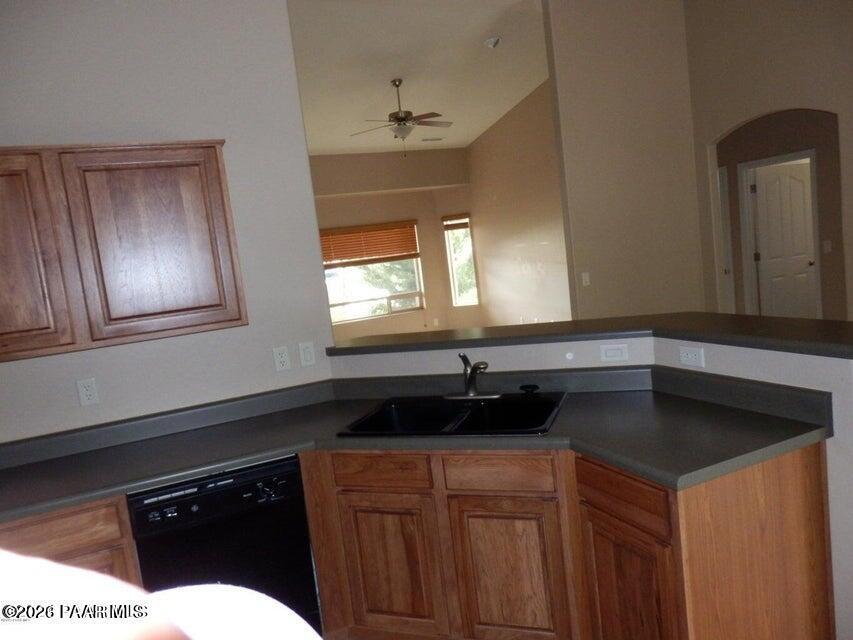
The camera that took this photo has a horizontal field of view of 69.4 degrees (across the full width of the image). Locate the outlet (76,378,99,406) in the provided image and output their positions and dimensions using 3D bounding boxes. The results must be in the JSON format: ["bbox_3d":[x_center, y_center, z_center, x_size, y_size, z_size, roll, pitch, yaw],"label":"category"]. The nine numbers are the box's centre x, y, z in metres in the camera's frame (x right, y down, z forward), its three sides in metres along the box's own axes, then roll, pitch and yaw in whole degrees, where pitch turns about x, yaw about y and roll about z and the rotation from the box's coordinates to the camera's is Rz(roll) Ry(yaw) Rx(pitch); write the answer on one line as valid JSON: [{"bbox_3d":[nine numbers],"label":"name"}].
[{"bbox_3d":[-1.456,0.311,2.653,0.071,0.115,0.010,-9,7,-24],"label":"outlet"}]

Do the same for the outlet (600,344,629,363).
[{"bbox_3d":[0.811,0.143,2.660,0.115,0.071,0.010,-4,7,19],"label":"outlet"}]

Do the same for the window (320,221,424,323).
[{"bbox_3d":[-0.869,-0.711,9.152,1.750,1.369,0.100,-9,7,-24],"label":"window"}]

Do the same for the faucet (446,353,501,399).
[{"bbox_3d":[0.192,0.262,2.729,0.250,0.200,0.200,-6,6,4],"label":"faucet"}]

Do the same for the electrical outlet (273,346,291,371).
[{"bbox_3d":[-0.701,0.189,2.994,0.071,0.115,0.010,-9,7,-24],"label":"electrical outlet"}]

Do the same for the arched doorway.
[{"bbox_3d":[3.146,-0.565,5.515,0.130,2.421,1.224,-9,7,-24],"label":"arched doorway"}]

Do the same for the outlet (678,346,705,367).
[{"bbox_3d":[1.032,0.144,2.393,0.010,0.071,0.115,-9,7,-24],"label":"outlet"}]

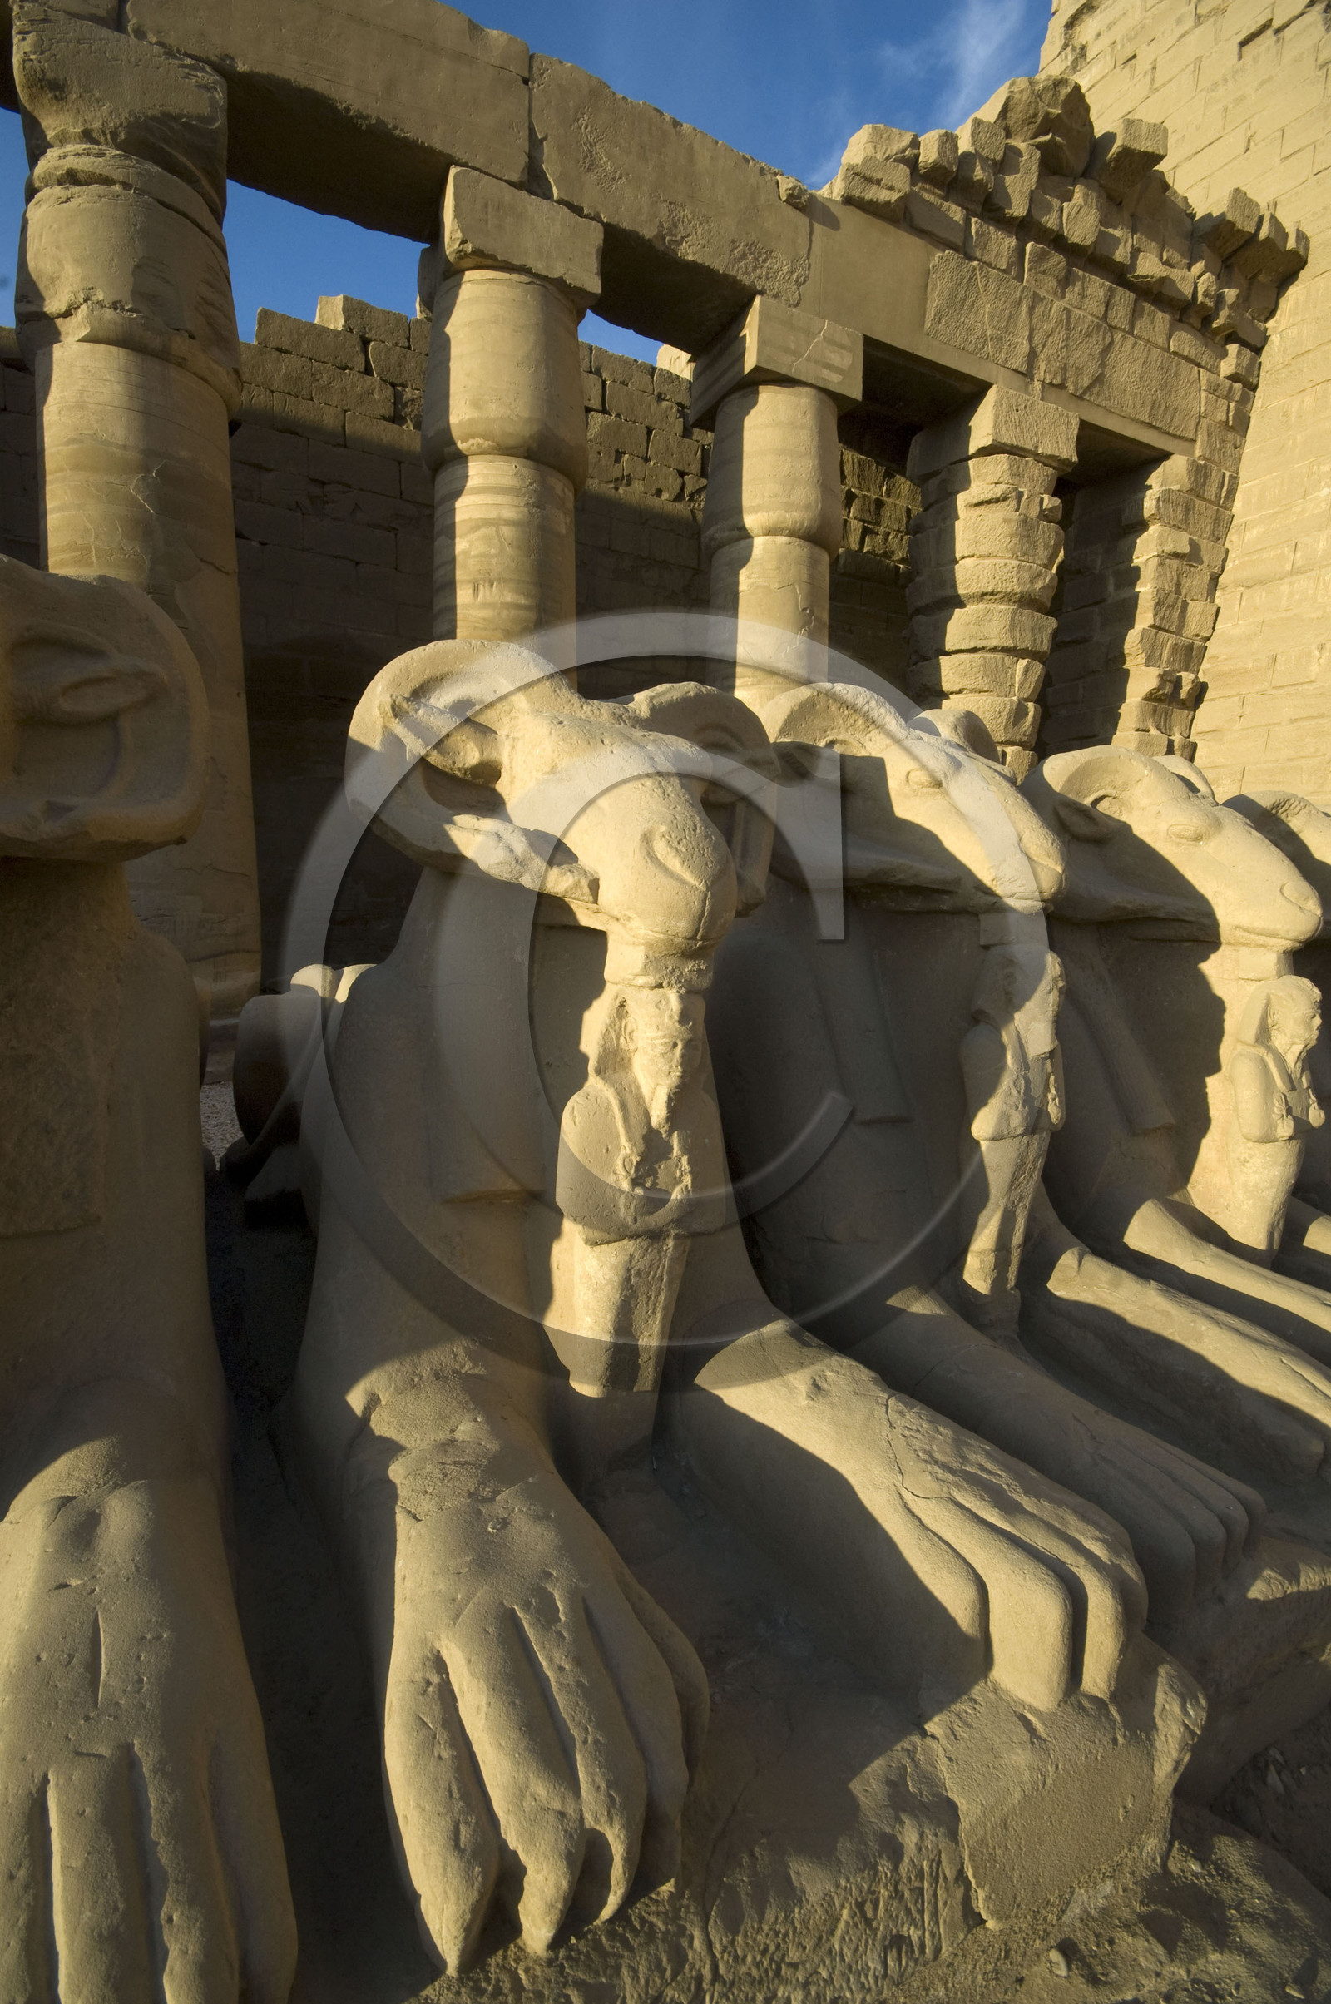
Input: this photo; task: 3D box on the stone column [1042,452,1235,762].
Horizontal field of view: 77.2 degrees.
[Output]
[{"bbox_3d":[9.211,-4.911,17.025,2.500,10.250,2.230,-2,6,-26],"label":"stone column"}]

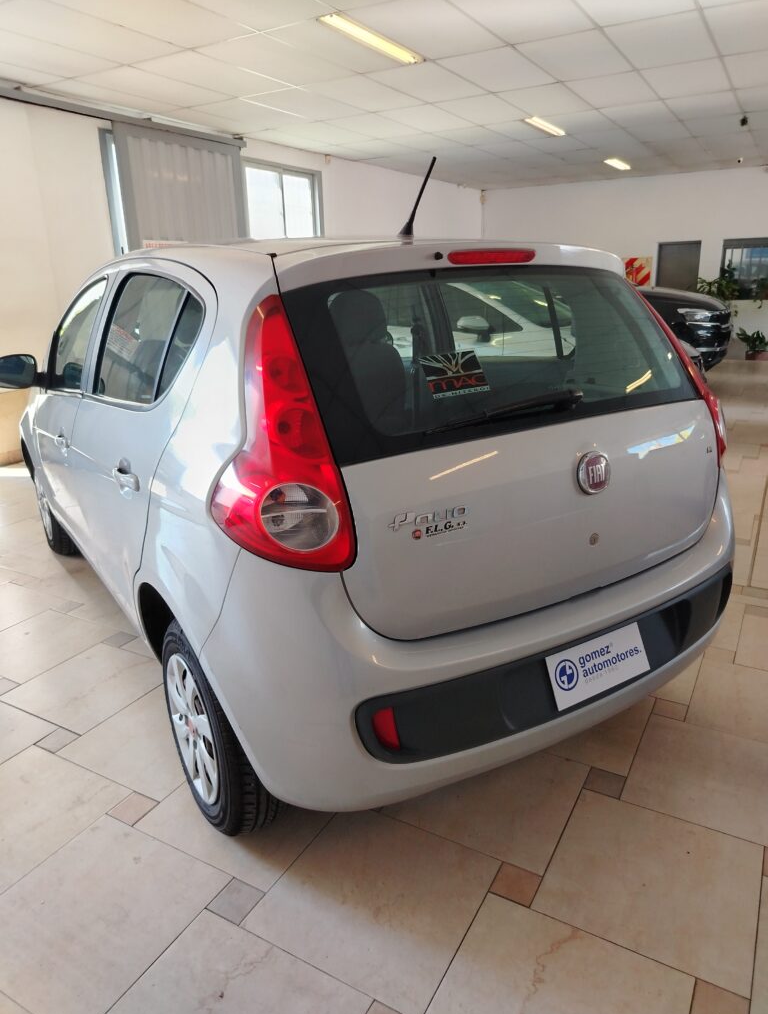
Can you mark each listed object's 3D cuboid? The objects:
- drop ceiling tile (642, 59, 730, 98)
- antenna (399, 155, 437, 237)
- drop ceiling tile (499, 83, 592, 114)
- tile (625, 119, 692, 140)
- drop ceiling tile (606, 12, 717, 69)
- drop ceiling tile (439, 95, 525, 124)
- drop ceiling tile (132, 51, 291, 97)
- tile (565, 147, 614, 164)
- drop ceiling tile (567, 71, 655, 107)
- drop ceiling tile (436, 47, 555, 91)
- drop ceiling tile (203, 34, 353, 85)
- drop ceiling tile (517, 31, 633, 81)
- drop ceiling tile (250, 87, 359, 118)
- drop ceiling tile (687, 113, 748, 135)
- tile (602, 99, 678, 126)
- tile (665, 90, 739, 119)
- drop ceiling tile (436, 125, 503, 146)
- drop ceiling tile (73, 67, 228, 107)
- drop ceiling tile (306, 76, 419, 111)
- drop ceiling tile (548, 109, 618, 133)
[{"bbox_3d":[2.549,-3.580,5.940,0.607,0.020,1.215,8,20,28],"label":"drop ceiling tile"},{"bbox_3d":[0.092,-0.821,1.897,0.035,0.235,0.050,-13,58,-30],"label":"antenna"},{"bbox_3d":[1.522,-3.768,6.582,0.600,0.020,1.200,8,21,28],"label":"drop ceiling tile"},{"bbox_3d":[3.213,-4.342,8.230,0.607,0.020,1.215,8,20,28],"label":"tile"},{"bbox_3d":[1.981,-3.279,5.008,0.605,0.020,1.210,8,20,28],"label":"drop ceiling tile"},{"bbox_3d":[0.986,-3.850,6.884,0.605,0.020,1.210,8,20,28],"label":"drop ceiling tile"},{"bbox_3d":[-1.273,-3.291,5.411,0.600,0.020,1.200,8,21,28],"label":"drop ceiling tile"},{"bbox_3d":[2.803,-4.896,9.922,0.600,0.020,1.200,8,21,28],"label":"tile"},{"bbox_3d":[2.048,-3.699,6.304,0.605,0.020,1.210,8,20,28],"label":"drop ceiling tile"},{"bbox_3d":[0.918,-3.430,5.588,0.605,0.020,1.210,8,20,28],"label":"drop ceiling tile"},{"bbox_3d":[-0.744,-3.216,5.123,0.600,0.020,1.200,8,21,28],"label":"drop ceiling tile"},{"bbox_3d":[1.450,-3.354,5.298,0.605,0.020,1.210,8,20,28],"label":"drop ceiling tile"},{"bbox_3d":[-0.675,-3.657,6.459,0.605,0.020,1.210,8,20,28],"label":"drop ceiling tile"},{"bbox_3d":[3.777,-4.311,8.025,0.605,0.020,1.210,8,20,28],"label":"drop ceiling tile"},{"bbox_3d":[2.654,-4.045,7.311,0.600,0.020,1.200,8,21,28],"label":"tile"},{"bbox_3d":[3.183,-3.970,7.023,0.600,0.020,1.200,8,21,28],"label":"tile"},{"bbox_3d":[1.050,-4.220,8.081,0.607,0.020,1.215,8,20,28],"label":"drop ceiling tile"},{"bbox_3d":[-1.778,-3.335,5.643,0.607,0.020,1.215,8,20,28],"label":"drop ceiling tile"},{"bbox_3d":[-0.138,-3.531,6.076,0.607,0.020,1.215,8,20,28],"label":"drop ceiling tile"},{"bbox_3d":[2.116,-4.119,7.600,0.605,0.020,1.210,8,20,28],"label":"drop ceiling tile"}]

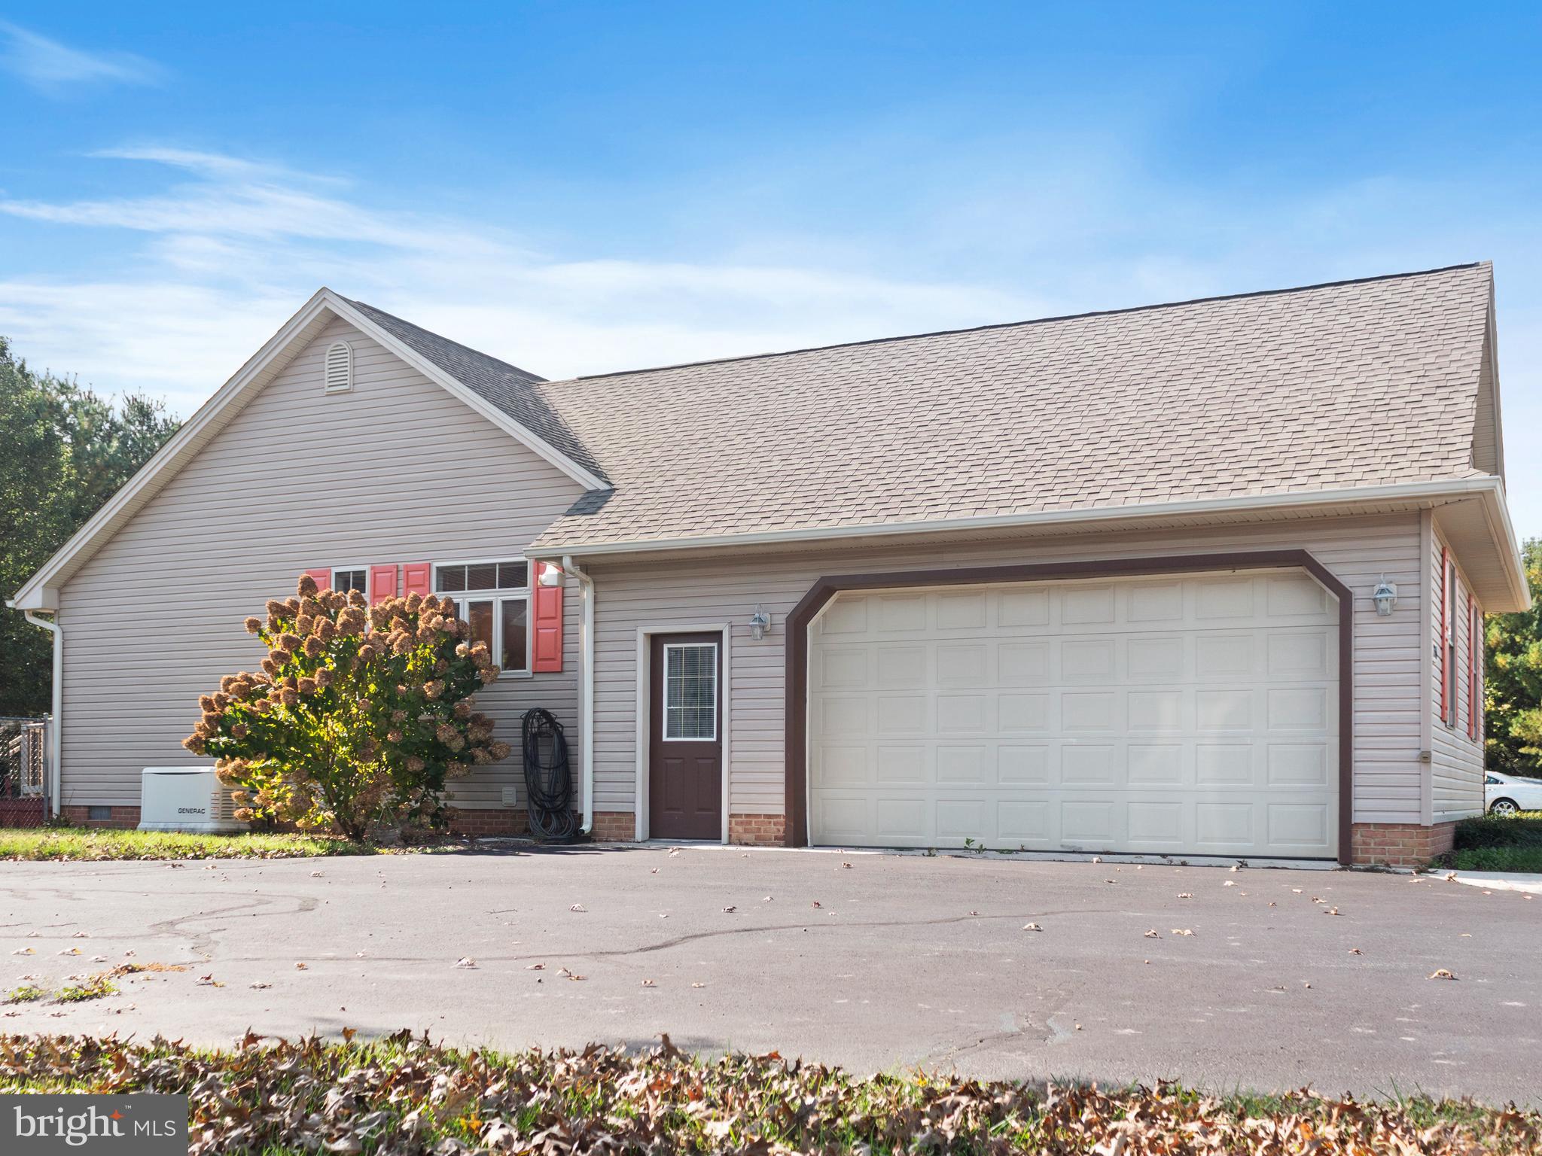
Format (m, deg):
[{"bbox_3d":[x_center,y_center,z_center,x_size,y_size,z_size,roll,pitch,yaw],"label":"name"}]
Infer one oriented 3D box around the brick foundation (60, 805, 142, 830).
[{"bbox_3d":[-8.392,3.030,20.868,1.432,0.304,0.200,-2,-4,26],"label":"brick foundation"}]

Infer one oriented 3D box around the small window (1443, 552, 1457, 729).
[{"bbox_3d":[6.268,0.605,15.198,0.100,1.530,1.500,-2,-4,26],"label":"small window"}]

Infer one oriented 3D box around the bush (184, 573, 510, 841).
[{"bbox_3d":[-4.450,1.357,17.272,2.950,2.750,2.300,-2,-4,26],"label":"bush"}]

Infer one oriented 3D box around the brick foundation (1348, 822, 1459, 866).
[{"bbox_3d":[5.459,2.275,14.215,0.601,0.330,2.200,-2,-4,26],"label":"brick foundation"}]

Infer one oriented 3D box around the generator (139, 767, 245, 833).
[{"bbox_3d":[-6.682,2.577,19.108,1.200,0.750,0.630,-2,-4,26],"label":"generator"}]

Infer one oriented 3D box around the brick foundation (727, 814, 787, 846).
[{"bbox_3d":[-0.091,2.417,15.876,0.622,0.300,0.200,-2,-4,26],"label":"brick foundation"}]

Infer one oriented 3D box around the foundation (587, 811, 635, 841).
[{"bbox_3d":[-1.557,2.493,16.610,0.568,0.290,0.200,-2,-4,26],"label":"foundation"}]

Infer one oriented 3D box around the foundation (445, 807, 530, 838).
[{"bbox_3d":[-3.111,2.720,18.380,1.222,0.294,0.200,-2,-4,26],"label":"foundation"}]

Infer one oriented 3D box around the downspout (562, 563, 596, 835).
[{"bbox_3d":[-1.900,1.169,16.403,0.120,2.830,0.450,-2,-4,26],"label":"downspout"}]

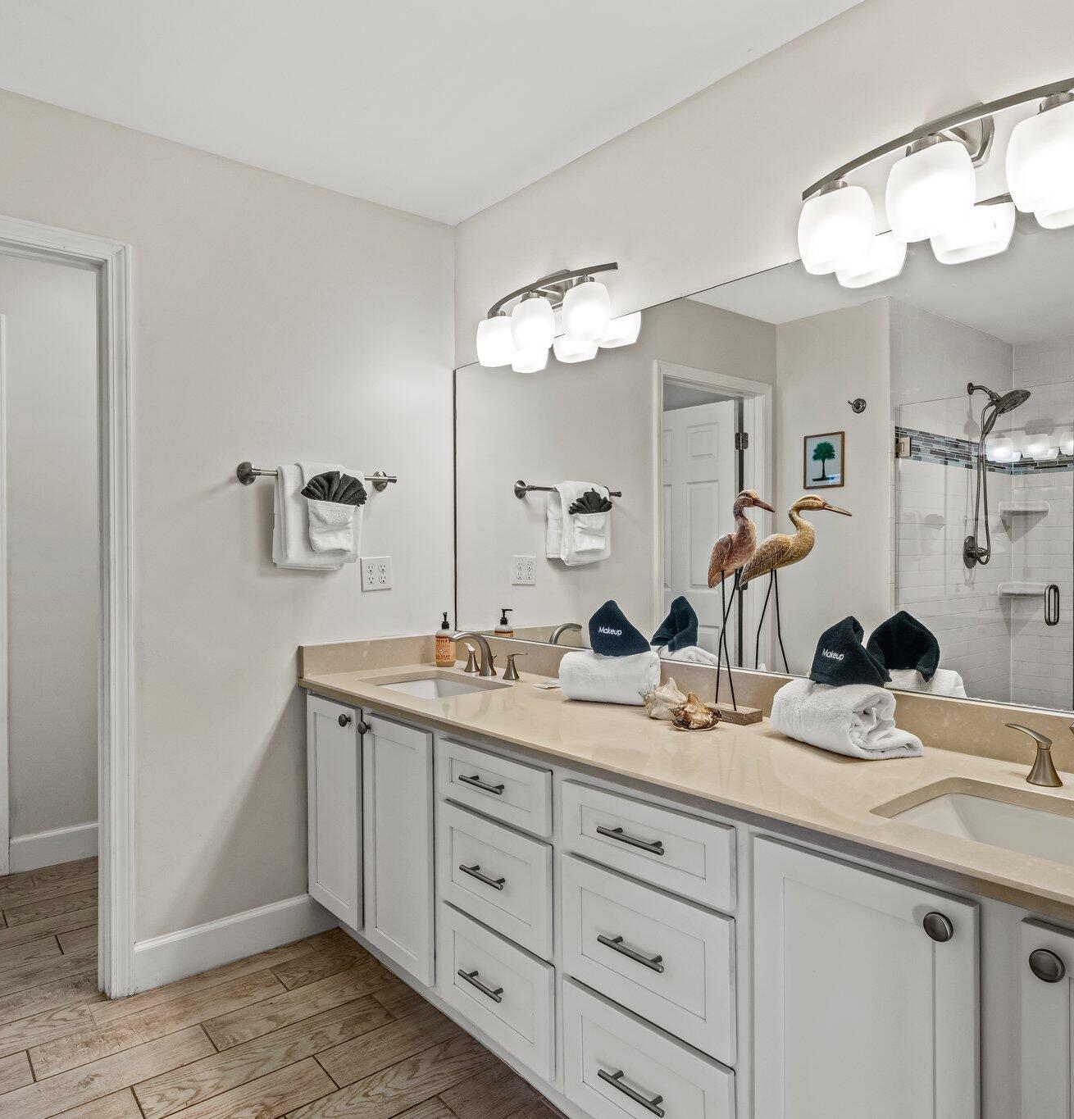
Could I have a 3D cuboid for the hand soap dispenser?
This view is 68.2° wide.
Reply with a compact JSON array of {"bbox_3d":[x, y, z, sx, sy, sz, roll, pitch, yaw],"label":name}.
[{"bbox_3d":[-0.318,0.282,2.771,0.067,0.191,0.072,0,0,-7],"label":"hand soap dispenser"}]

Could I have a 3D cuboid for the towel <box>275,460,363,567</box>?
[{"bbox_3d":[-0.688,-0.139,2.528,0.280,0.345,0.105,0,0,-39],"label":"towel"}]

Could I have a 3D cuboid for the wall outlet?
[{"bbox_3d":[-0.551,0.051,2.729,0.116,0.116,0.008,0,0,-39],"label":"wall outlet"}]

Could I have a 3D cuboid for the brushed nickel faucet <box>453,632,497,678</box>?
[{"bbox_3d":[-0.201,0.307,2.560,0.170,0.145,0.052,0,0,-39],"label":"brushed nickel faucet"}]

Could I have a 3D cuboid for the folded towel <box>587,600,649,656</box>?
[{"bbox_3d":[0.222,0.184,2.128,0.108,0.152,0.175,0,0,-36],"label":"folded towel"}]

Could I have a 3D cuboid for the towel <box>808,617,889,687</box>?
[{"bbox_3d":[0.641,0.189,1.632,0.118,0.146,0.158,0,0,-14],"label":"towel"}]

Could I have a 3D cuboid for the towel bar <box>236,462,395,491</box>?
[{"bbox_3d":[-0.694,-0.267,2.565,0.520,0.068,0.080,0,0,-39],"label":"towel bar"}]

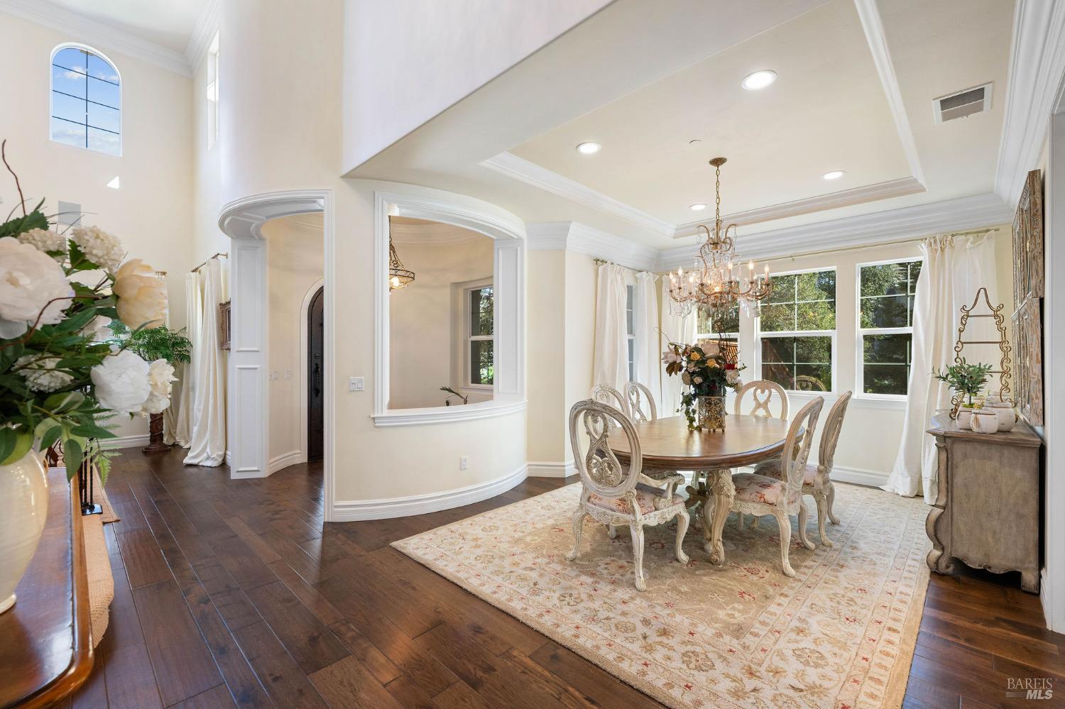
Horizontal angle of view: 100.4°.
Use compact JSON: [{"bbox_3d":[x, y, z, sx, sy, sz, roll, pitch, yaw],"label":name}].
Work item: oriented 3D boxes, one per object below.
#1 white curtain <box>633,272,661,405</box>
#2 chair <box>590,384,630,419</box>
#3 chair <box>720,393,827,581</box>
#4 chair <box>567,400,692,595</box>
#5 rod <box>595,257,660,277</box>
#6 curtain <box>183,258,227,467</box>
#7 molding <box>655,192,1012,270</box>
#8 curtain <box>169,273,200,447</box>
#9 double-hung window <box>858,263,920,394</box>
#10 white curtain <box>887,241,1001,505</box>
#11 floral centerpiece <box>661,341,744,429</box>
[{"bbox_3d":[1.621,0.143,6.303,0.140,2.574,0.715,0,0,44],"label":"white curtain"},{"bbox_3d":[0.903,0.844,4.001,0.680,1.122,0.570,0,0,45],"label":"chair"},{"bbox_3d":[1.709,0.858,3.199,0.679,1.144,0.608,0,0,44],"label":"chair"},{"bbox_3d":[0.618,0.854,3.049,0.672,1.151,0.715,0,0,44],"label":"chair"},{"bbox_3d":[1.243,-1.125,5.854,0.100,0.060,1.510,0,0,45],"label":"rod"},{"bbox_3d":[-4.064,0.086,5.510,0.600,2.539,0.340,0,0,45],"label":"curtain"},{"bbox_3d":[3.054,-1.336,5.237,3.564,0.291,0.130,0,0,45],"label":"molding"},{"bbox_3d":[-5.125,0.074,6.556,0.560,2.553,0.300,0,0,45],"label":"curtain"},{"bbox_3d":[3.860,-0.262,4.573,0.852,1.470,0.090,0,0,45],"label":"double-hung window"},{"bbox_3d":[3.938,0.127,4.299,0.782,2.553,0.200,0,0,45],"label":"white curtain"},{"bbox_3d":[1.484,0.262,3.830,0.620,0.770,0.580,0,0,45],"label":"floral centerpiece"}]

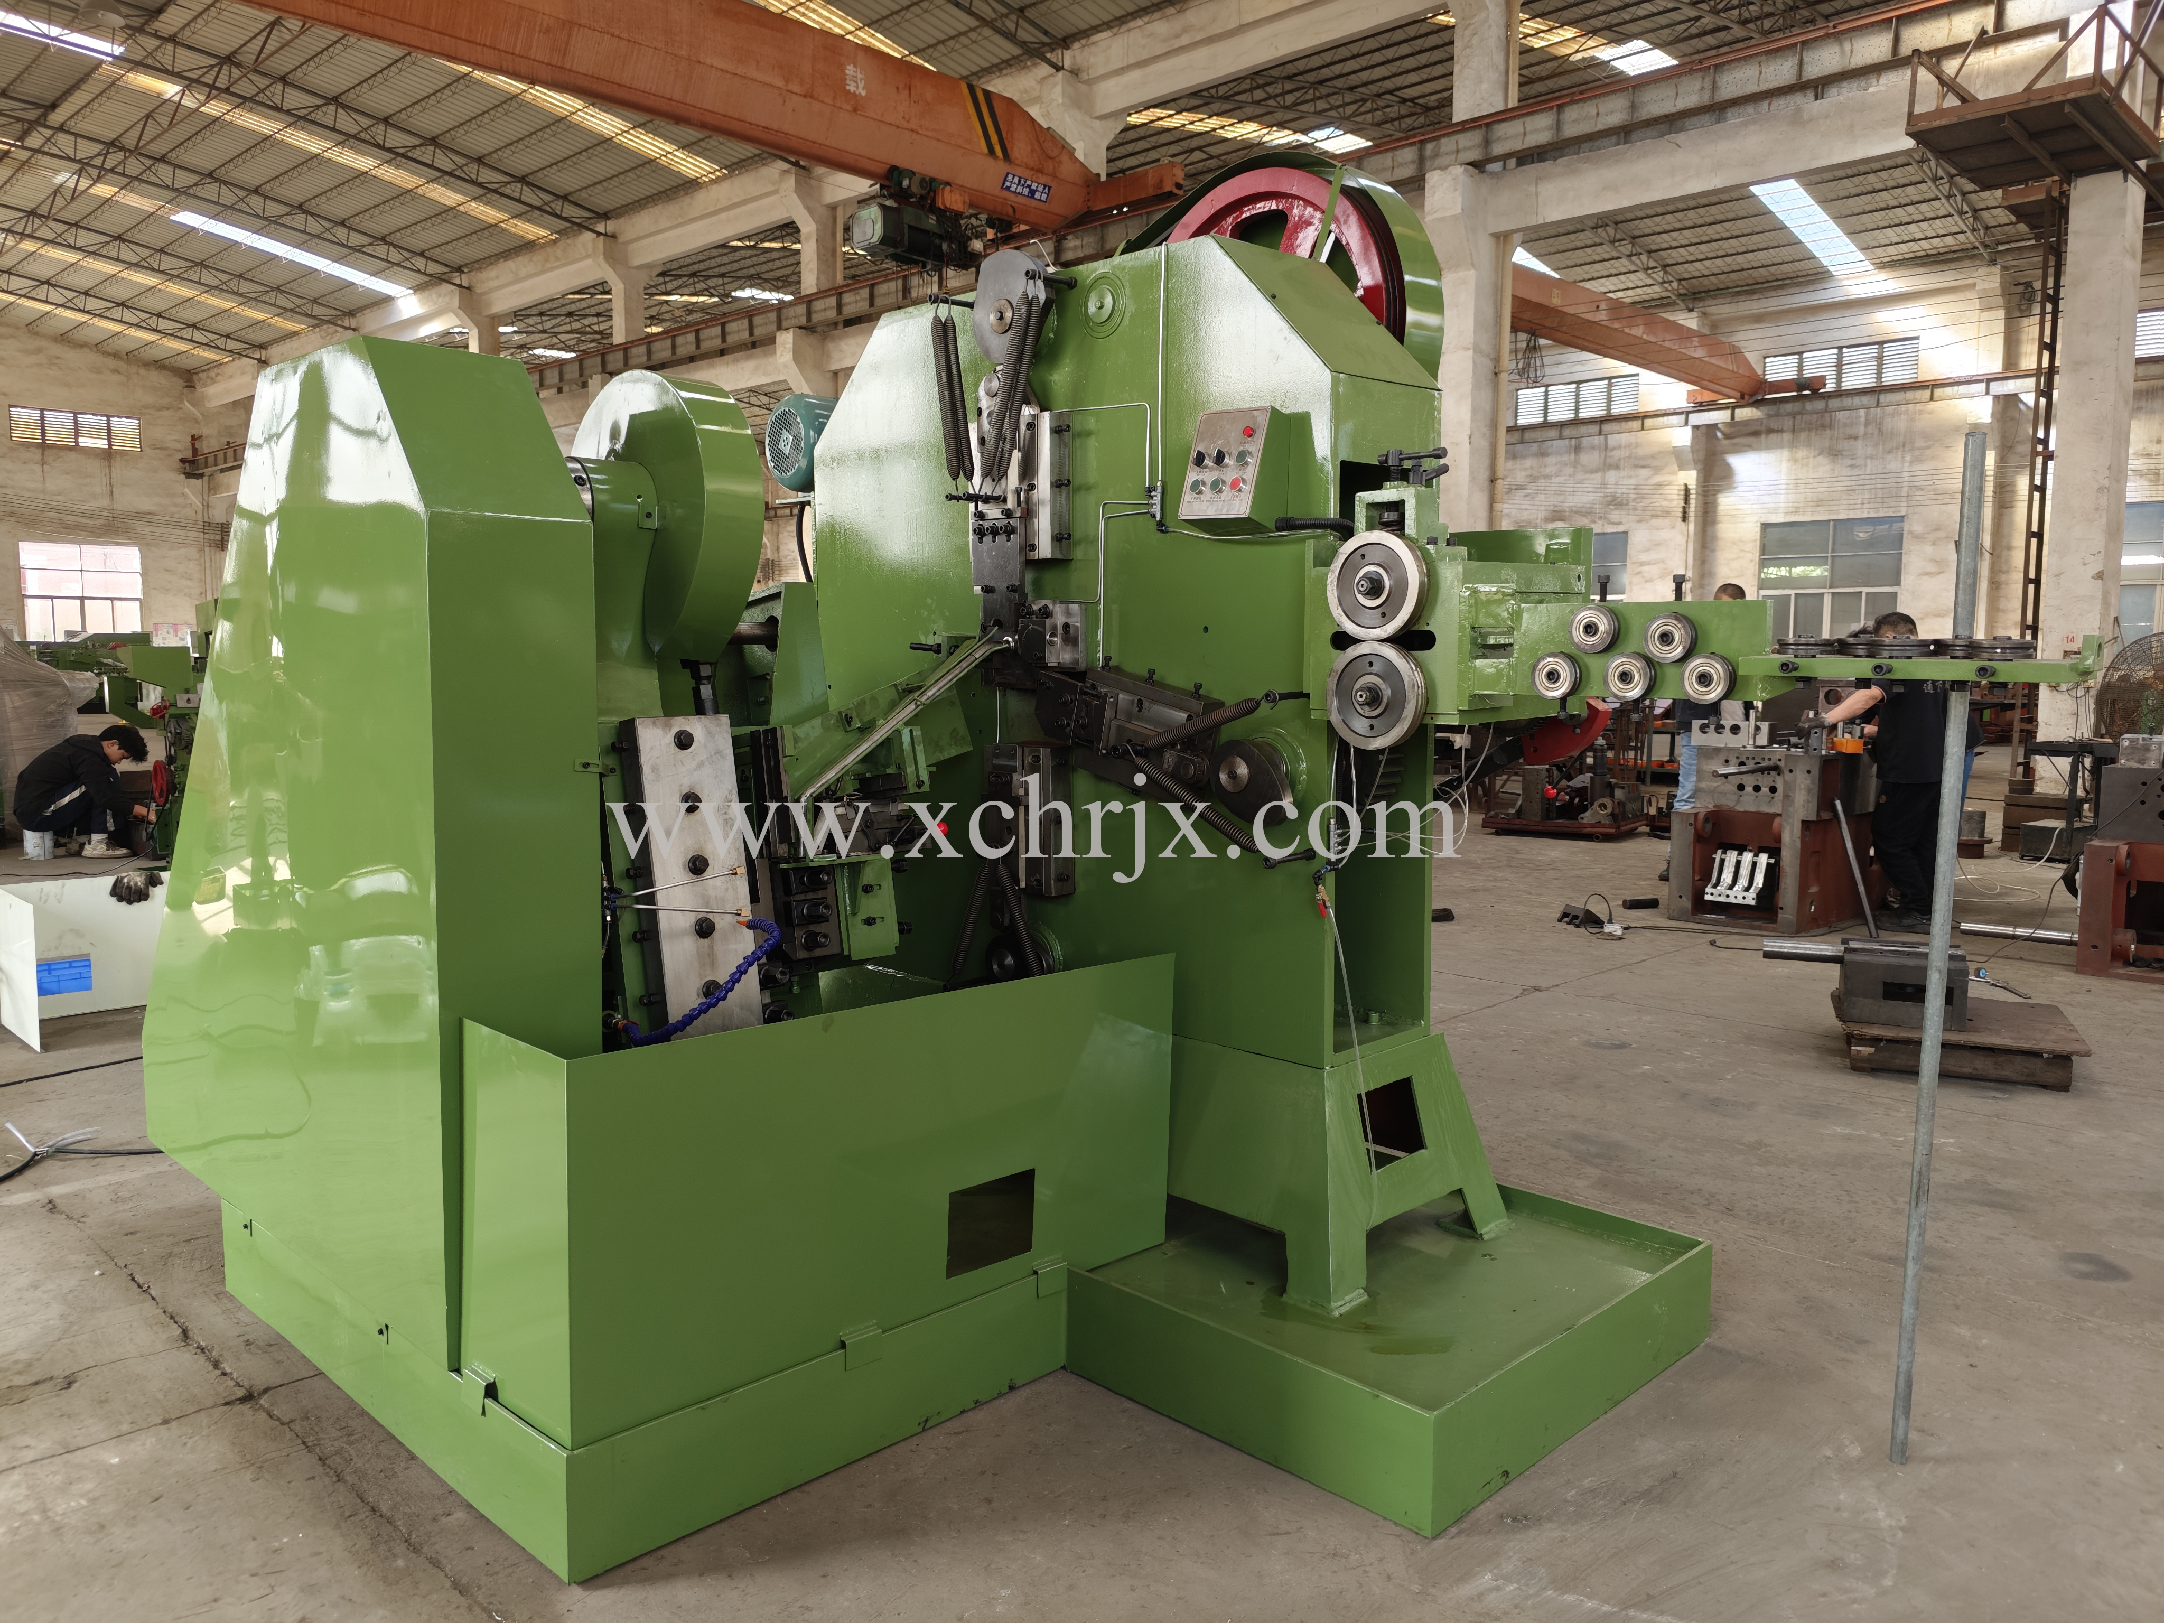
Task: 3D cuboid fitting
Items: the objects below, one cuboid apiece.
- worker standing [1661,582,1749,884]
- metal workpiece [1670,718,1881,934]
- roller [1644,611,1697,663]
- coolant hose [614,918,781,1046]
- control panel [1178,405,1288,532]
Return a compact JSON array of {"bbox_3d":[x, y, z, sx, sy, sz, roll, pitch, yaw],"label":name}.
[{"bbox_3d":[3.685,-0.469,8.850,0.480,1.720,0.340,2,5,12],"label":"worker standing"},{"bbox_3d":[3.667,0.045,7.916,0.780,1.050,0.730,-5,8,-42],"label":"metal workpiece"},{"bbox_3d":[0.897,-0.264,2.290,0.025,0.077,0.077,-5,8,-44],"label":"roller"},{"bbox_3d":[-0.561,0.257,2.211,0.140,0.150,0.210,5,7,44],"label":"coolant hose"},{"bbox_3d":[0.254,-0.559,2.482,0.150,0.205,0.110,5,7,44],"label":"control panel"}]

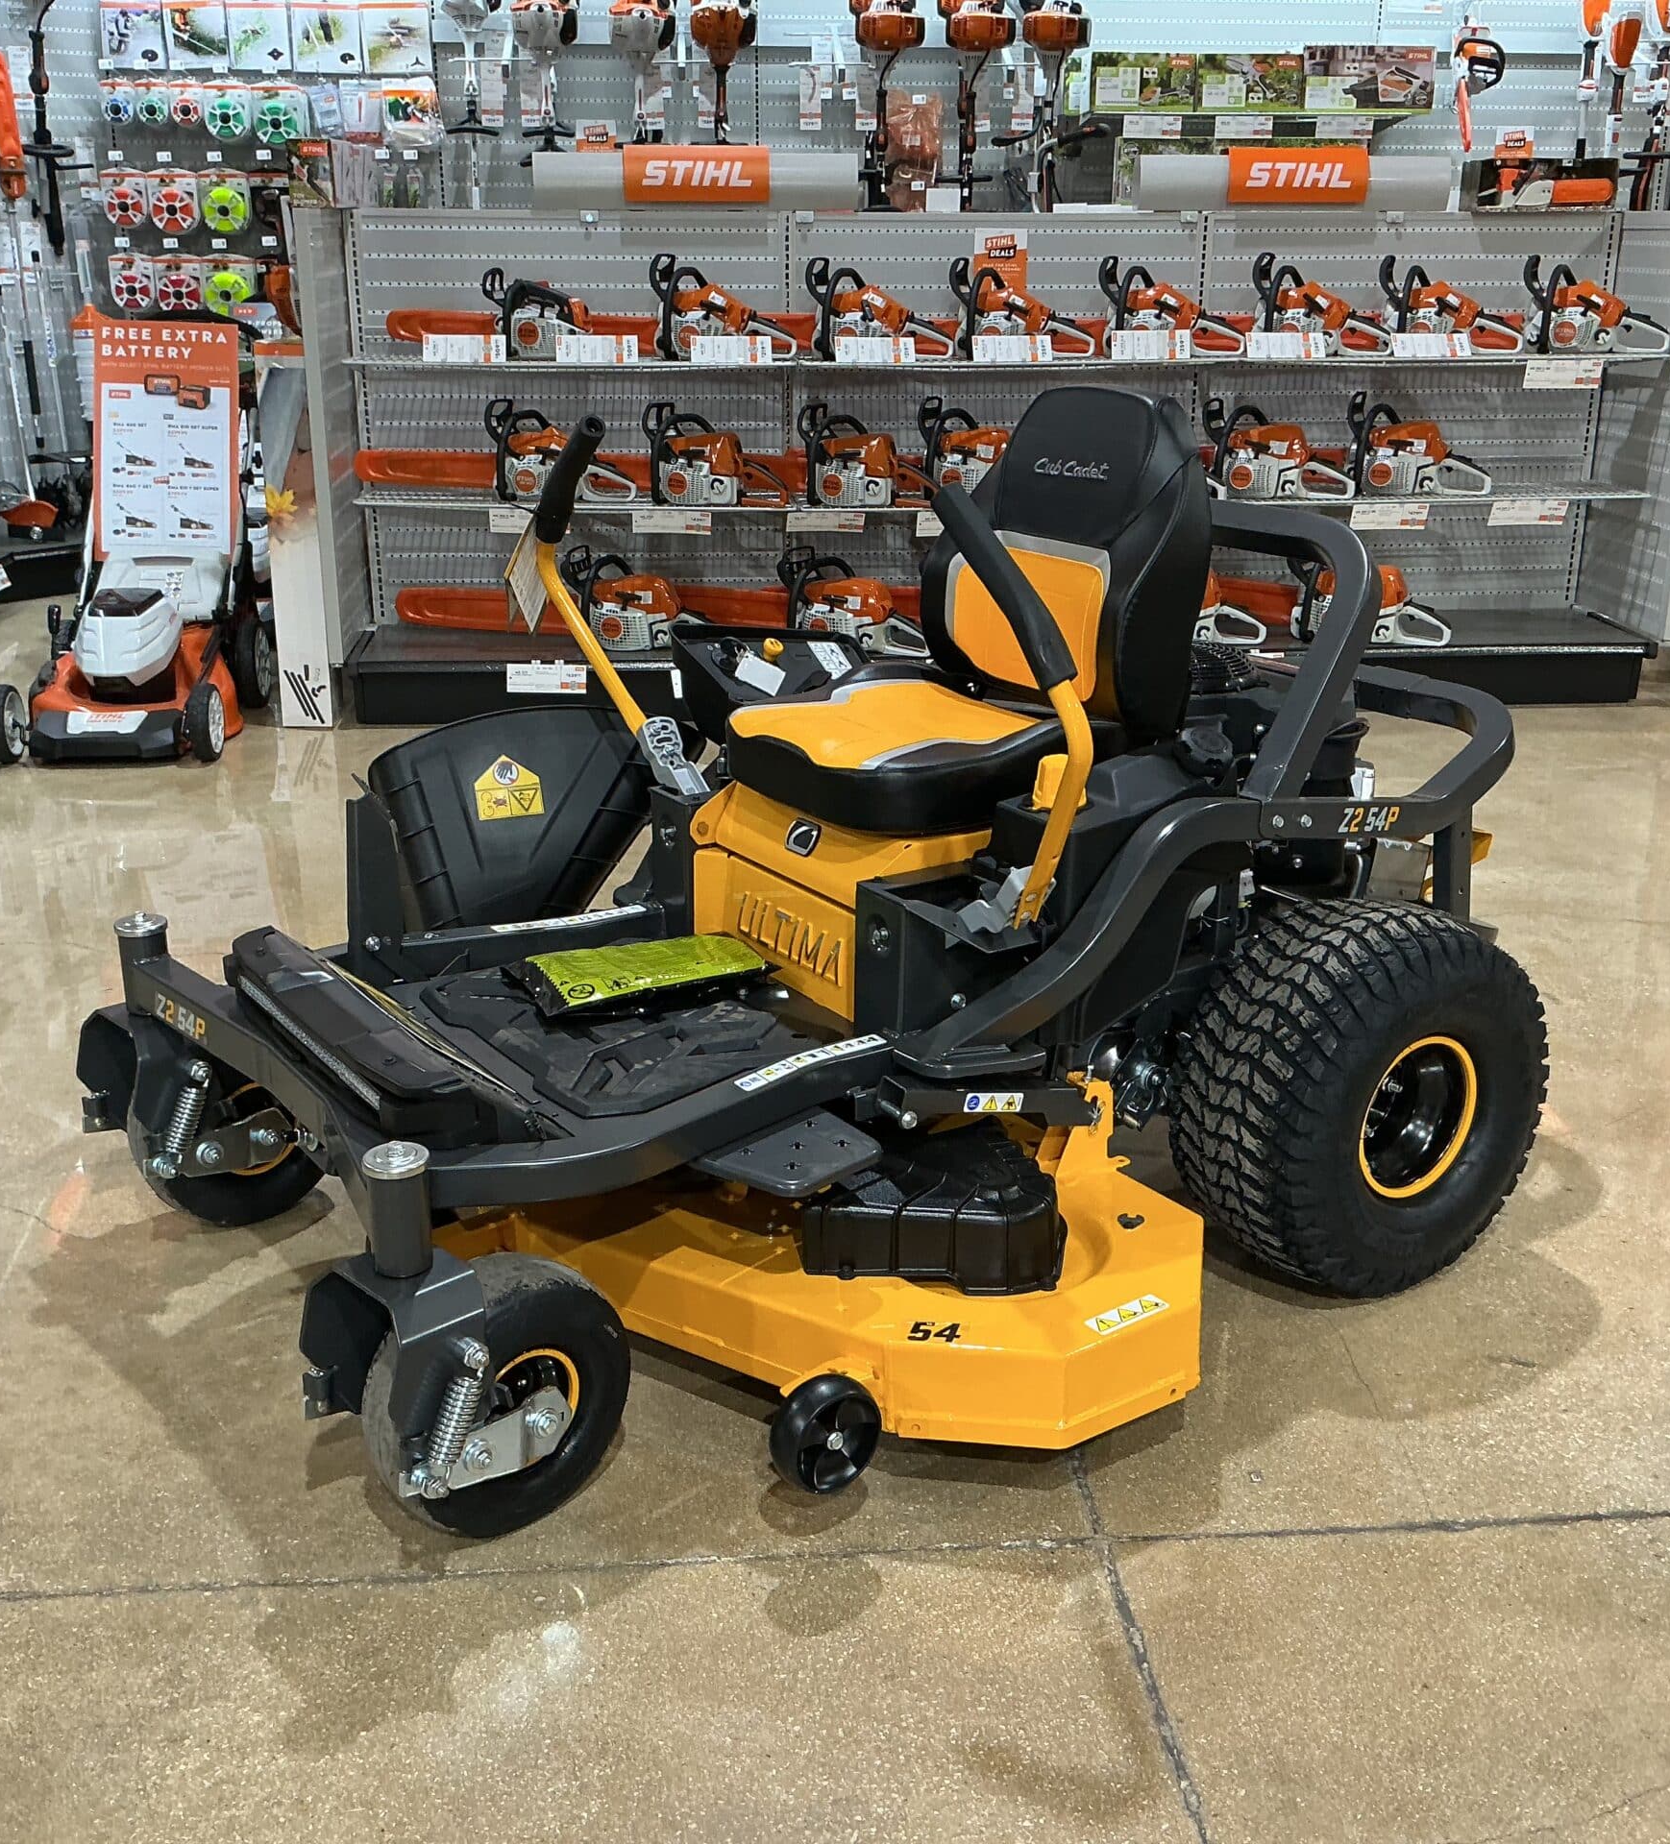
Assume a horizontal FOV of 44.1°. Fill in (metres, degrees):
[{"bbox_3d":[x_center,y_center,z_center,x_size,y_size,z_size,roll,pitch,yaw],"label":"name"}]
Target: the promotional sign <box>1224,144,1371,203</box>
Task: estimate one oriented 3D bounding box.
[{"bbox_3d":[1.320,-2.132,5.888,0.425,0.155,0.035,-1,19,-5],"label":"promotional sign"}]

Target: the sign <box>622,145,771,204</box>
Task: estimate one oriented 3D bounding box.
[{"bbox_3d":[-0.384,-2.089,5.751,0.415,0.155,0.035,-1,19,-5],"label":"sign"}]

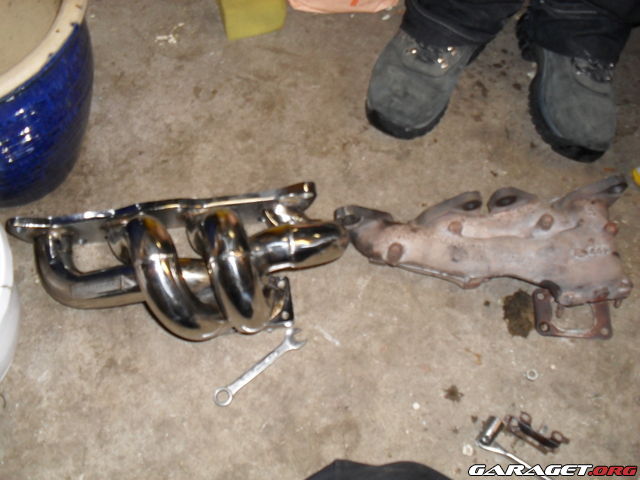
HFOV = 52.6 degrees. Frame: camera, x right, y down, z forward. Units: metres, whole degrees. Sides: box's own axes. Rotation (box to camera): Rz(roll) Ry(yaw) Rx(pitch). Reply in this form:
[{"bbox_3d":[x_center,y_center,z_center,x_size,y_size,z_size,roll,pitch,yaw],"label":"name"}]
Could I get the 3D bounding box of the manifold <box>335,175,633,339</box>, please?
[{"bbox_3d":[0.240,0.027,0.912,0.420,0.100,0.205,-7,63,-4],"label":"manifold"}]

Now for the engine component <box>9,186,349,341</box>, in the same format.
[{"bbox_3d":[-0.197,0.033,0.887,0.460,0.140,0.205,-7,63,-3],"label":"engine component"}]

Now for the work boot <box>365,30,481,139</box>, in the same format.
[{"bbox_3d":[0.182,-0.336,1.066,0.120,0.155,0.310,21,65,10],"label":"work boot"}]

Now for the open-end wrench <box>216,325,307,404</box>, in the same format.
[{"bbox_3d":[-0.081,0.178,0.887,0.153,0.007,0.030,-35,68,-16],"label":"open-end wrench"}]

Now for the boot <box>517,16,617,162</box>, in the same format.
[{"bbox_3d":[0.427,-0.293,1.044,0.120,0.155,0.310,-4,63,-2],"label":"boot"}]

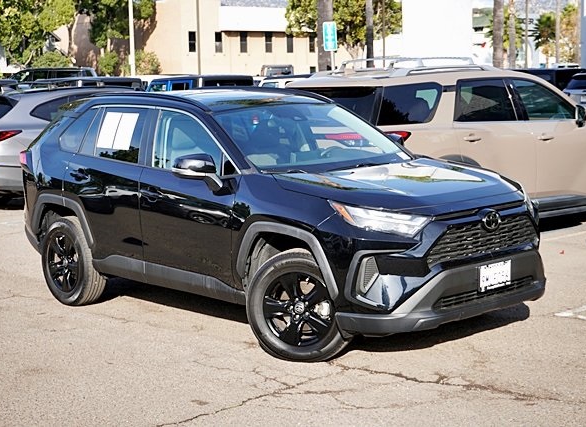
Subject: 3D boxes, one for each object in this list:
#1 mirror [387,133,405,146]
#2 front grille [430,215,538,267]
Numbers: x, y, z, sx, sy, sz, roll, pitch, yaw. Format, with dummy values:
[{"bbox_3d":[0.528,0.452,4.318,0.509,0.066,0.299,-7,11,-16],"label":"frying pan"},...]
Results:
[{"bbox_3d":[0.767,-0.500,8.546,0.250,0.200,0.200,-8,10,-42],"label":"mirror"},{"bbox_3d":[1.215,0.153,6.744,1.040,0.260,0.130,-8,10,-42],"label":"front grille"}]

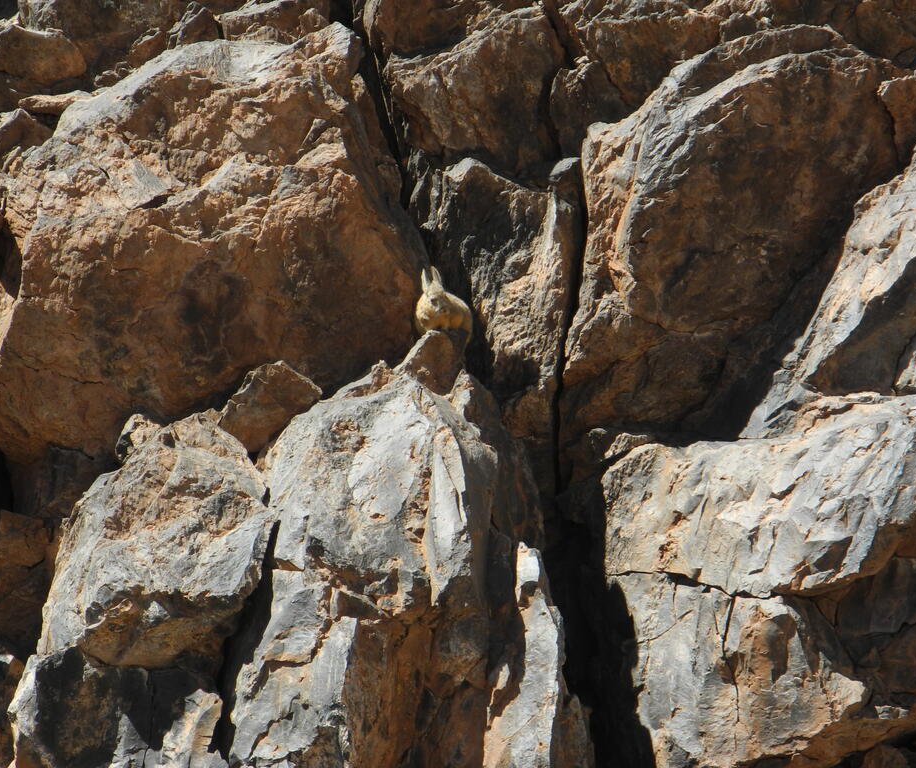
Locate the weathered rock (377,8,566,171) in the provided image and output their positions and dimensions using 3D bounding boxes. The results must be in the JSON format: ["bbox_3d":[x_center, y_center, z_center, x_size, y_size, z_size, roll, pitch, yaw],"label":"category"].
[{"bbox_3d":[0.039,-1.005,20.188,0.642,0.533,0.420,0,-7,0],"label":"weathered rock"}]

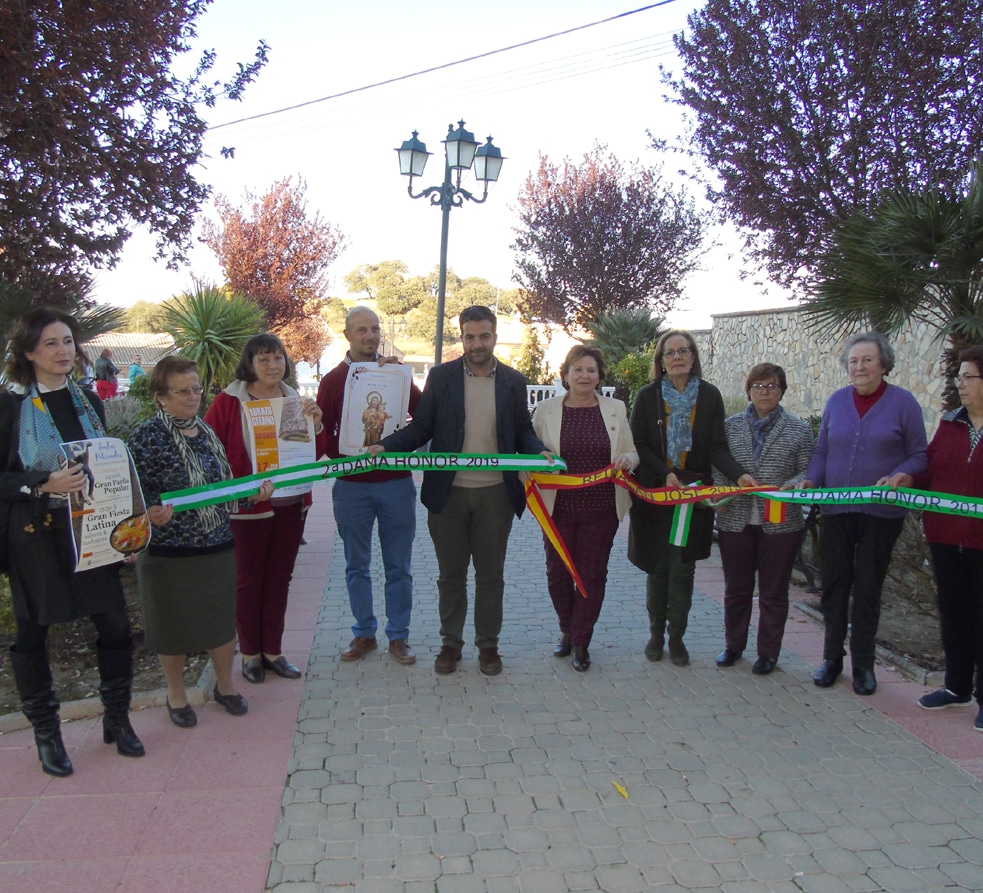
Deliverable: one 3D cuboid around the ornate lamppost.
[{"bbox_3d":[-0.678,-2.140,12.314,1.500,4.760,1.300,1,6,-8],"label":"ornate lamppost"}]

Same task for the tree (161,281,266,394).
[{"bbox_3d":[-2.954,-0.629,9.172,1.130,2.250,1.130,1,6,-8],"label":"tree"}]

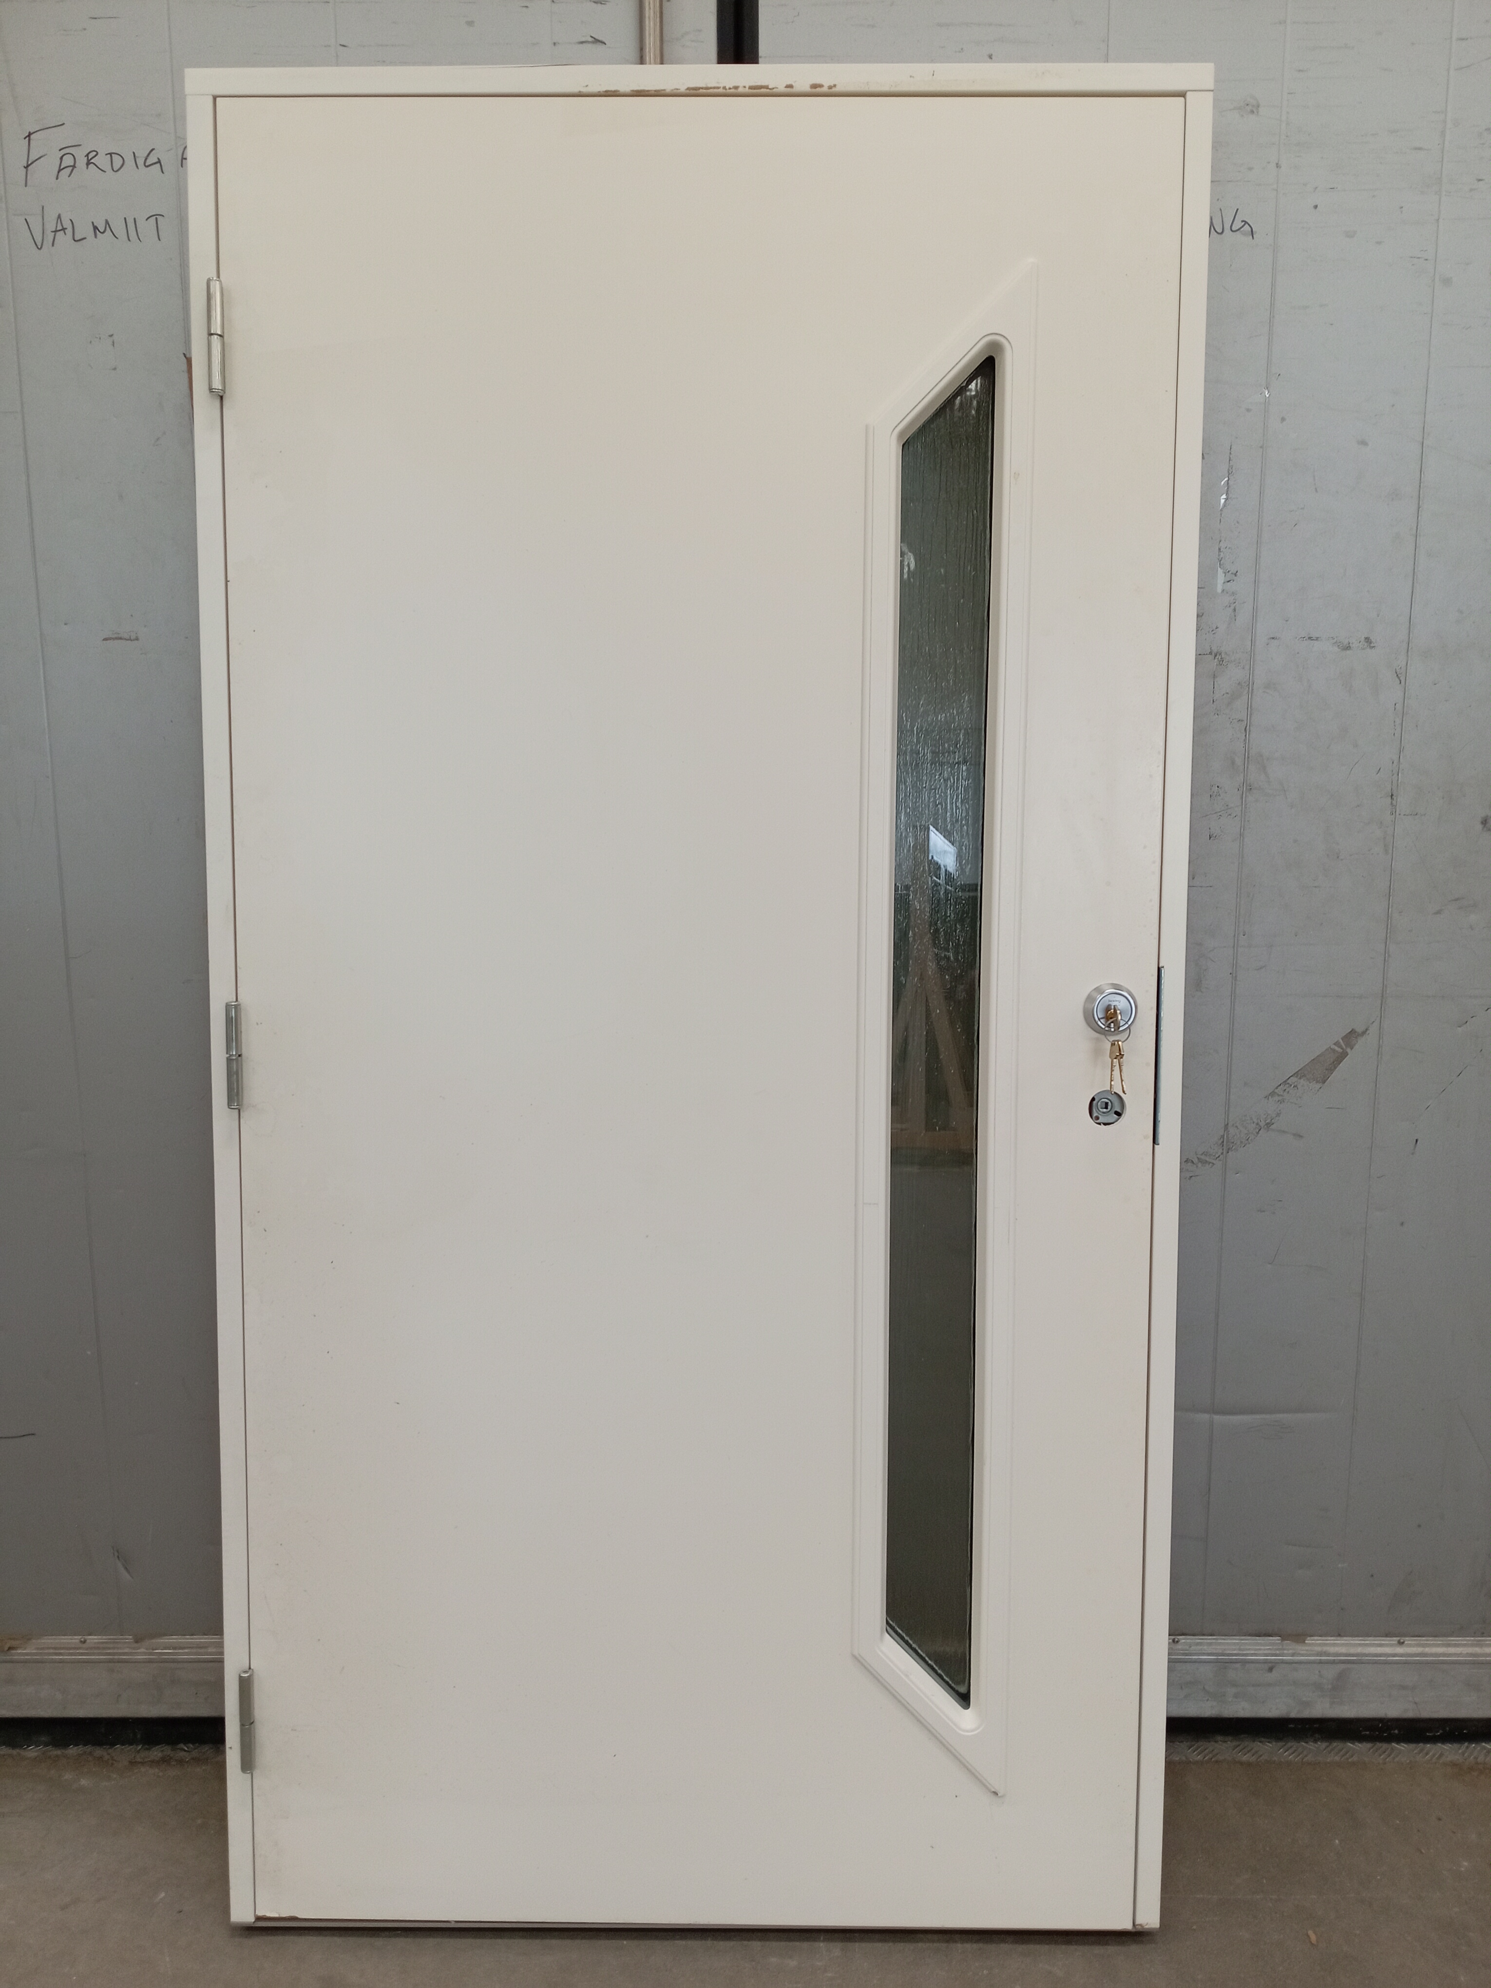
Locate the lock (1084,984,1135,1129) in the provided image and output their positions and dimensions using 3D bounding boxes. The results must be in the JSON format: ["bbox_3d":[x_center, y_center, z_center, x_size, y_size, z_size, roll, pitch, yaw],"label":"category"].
[{"bbox_3d":[0.393,0.066,1.667,0.057,0.153,0.045,0,5,0],"label":"lock"}]

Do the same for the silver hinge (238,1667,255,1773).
[{"bbox_3d":[-0.564,0.822,1.754,0.017,0.122,0.018,0,5,0],"label":"silver hinge"}]

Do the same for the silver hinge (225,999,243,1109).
[{"bbox_3d":[-0.557,0.067,1.689,0.017,0.118,0.018,0,5,0],"label":"silver hinge"}]

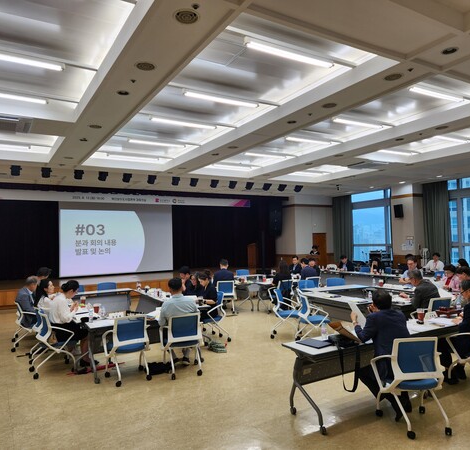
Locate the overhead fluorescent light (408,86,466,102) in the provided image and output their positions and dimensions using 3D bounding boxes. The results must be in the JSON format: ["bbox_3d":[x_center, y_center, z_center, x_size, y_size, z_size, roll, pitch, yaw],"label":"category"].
[{"bbox_3d":[3.069,-1.972,6.042,1.260,0.080,0.110,0,-3,-31],"label":"overhead fluorescent light"}]

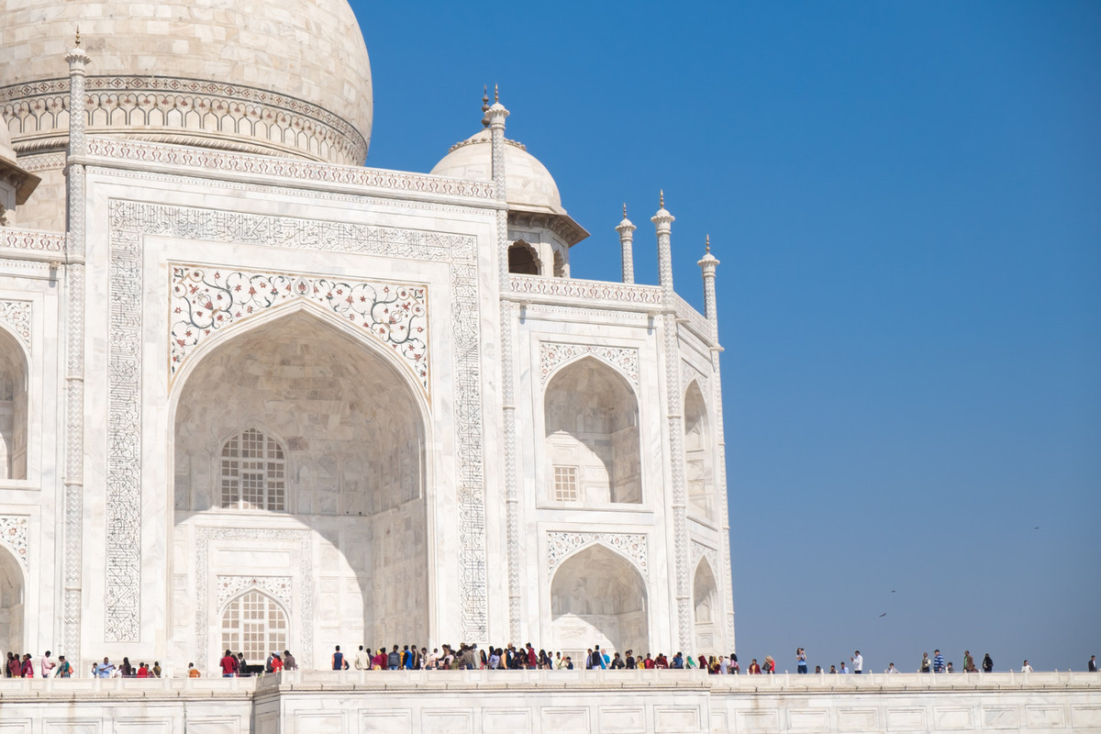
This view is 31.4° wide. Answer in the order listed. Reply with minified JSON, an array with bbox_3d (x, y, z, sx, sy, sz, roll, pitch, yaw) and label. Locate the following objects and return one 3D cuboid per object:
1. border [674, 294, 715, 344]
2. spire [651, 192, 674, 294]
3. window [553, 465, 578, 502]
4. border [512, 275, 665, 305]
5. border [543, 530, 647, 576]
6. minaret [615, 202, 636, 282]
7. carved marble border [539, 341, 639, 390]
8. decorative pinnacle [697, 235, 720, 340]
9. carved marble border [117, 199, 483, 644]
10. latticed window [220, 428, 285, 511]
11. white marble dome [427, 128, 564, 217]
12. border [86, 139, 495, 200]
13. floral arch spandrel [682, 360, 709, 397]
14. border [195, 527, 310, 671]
[{"bbox_3d":[8.207,-2.785,112.043,0.451,1.284,9.528,-6,-13,17],"label":"border"},{"bbox_3d":[6.214,-6.852,107.407,1.362,5.934,1.362,-2,-12,0],"label":"spire"},{"bbox_3d":[0.814,6.248,105.246,1.564,1.960,0.202,4,-14,-27],"label":"window"},{"bbox_3d":[1.892,-4.155,104.506,9.292,0.938,0.386,4,-14,-27],"label":"border"},{"bbox_3d":[2.494,9.845,101.936,5.968,2.507,0.251,4,-13,-27],"label":"border"},{"bbox_3d":[4.959,-8.009,127.758,1.304,5.587,1.304,-2,-12,0],"label":"minaret"},{"bbox_3d":[2.148,0.050,104.022,5.968,2.568,0.251,4,-13,-27],"label":"carved marble border"},{"bbox_3d":[9.620,-4.787,117.595,1.334,6.519,1.334,-2,-12,0],"label":"decorative pinnacle"},{"bbox_3d":[-12.064,2.869,95.482,19.283,21.114,0.304,4,-14,-27],"label":"carved marble border"},{"bbox_3d":[-15.518,5.374,102.272,3.460,4.393,0.251,4,-13,-27],"label":"latticed window"},{"bbox_3d":[-3.523,-11.399,117.073,8.464,5.888,8.464,-2,-12,0],"label":"white marble dome"},{"bbox_3d":[-12.557,-9.853,98.288,21.482,0.966,0.386,4,-14,-27],"label":"border"},{"bbox_3d":[8.228,1.260,111.431,0.300,2.350,5.950,-6,-13,18],"label":"floral arch spandrel"},{"bbox_3d":[-15.140,11.936,100.267,6.210,7.360,0.304,4,-14,-27],"label":"border"}]

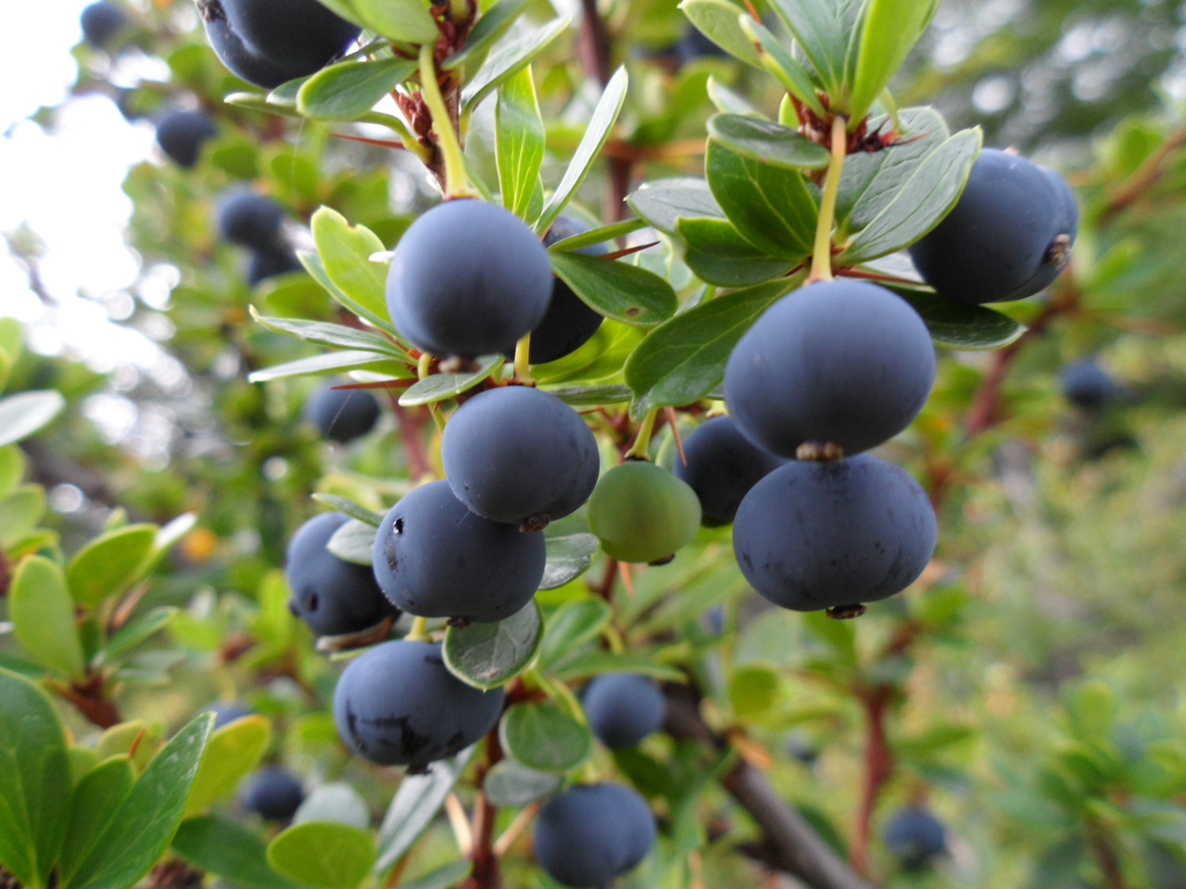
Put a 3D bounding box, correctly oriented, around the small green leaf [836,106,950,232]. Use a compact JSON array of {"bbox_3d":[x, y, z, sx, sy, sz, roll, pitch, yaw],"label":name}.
[{"bbox_3d":[0.021,-0.019,0.074,0.007,0.014,0.002,26,-24,27],"label":"small green leaf"}]

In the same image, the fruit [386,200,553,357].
[{"bbox_3d":[-0.008,-0.011,0.072,0.011,0.011,0.011,0,-3,0],"label":"fruit"}]

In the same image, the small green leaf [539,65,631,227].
[{"bbox_3d":[-0.001,-0.022,0.081,0.001,0.015,0.004,30,-5,-30],"label":"small green leaf"}]

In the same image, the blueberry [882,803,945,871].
[{"bbox_3d":[0.063,0.077,0.208,0.012,0.012,0.012,0,3,0],"label":"blueberry"}]

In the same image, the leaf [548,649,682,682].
[{"bbox_3d":[0.002,0.019,0.089,0.011,0.002,0.004,1,30,1],"label":"leaf"}]

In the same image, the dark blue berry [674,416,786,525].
[{"bbox_3d":[0.012,0.002,0.085,0.010,0.009,0.010,0,-3,0],"label":"dark blue berry"}]

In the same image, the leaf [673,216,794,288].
[{"bbox_3d":[0.010,-0.013,0.073,0.009,0.005,0.002,17,-41,-1],"label":"leaf"}]

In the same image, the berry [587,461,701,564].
[{"bbox_3d":[0.005,0.006,0.099,0.011,0.009,0.011,-12,3,0],"label":"berry"}]

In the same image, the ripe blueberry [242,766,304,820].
[{"bbox_3d":[-0.058,0.063,0.191,0.011,0.010,0.011,0,-3,0],"label":"ripe blueberry"}]

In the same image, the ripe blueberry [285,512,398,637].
[{"bbox_3d":[-0.018,0.010,0.079,0.009,0.009,0.009,0,0,0],"label":"ripe blueberry"}]

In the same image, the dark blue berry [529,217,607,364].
[{"bbox_3d":[-0.004,-0.011,0.076,0.011,0.011,0.011,0,0,0],"label":"dark blue berry"}]

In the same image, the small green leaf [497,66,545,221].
[{"bbox_3d":[-0.005,-0.023,0.082,0.004,0.013,0.002,-10,-15,27],"label":"small green leaf"}]

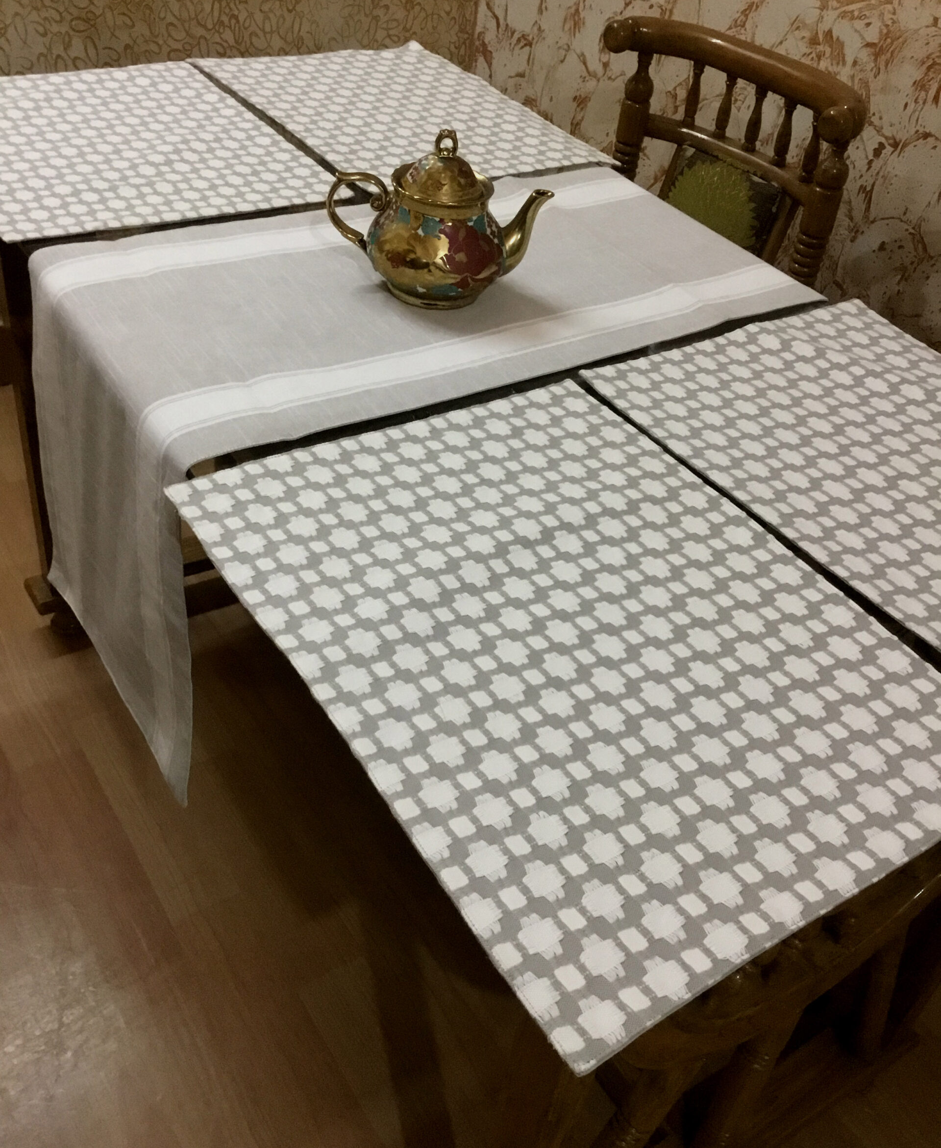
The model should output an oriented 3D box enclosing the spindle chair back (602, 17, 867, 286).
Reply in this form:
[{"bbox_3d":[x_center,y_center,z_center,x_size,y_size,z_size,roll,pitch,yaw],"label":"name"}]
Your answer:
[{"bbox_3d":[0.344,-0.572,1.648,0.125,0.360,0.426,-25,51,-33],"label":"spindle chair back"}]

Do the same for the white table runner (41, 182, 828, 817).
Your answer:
[{"bbox_3d":[-0.044,-0.145,1.282,0.777,0.410,0.396,-20,48,-30],"label":"white table runner"}]

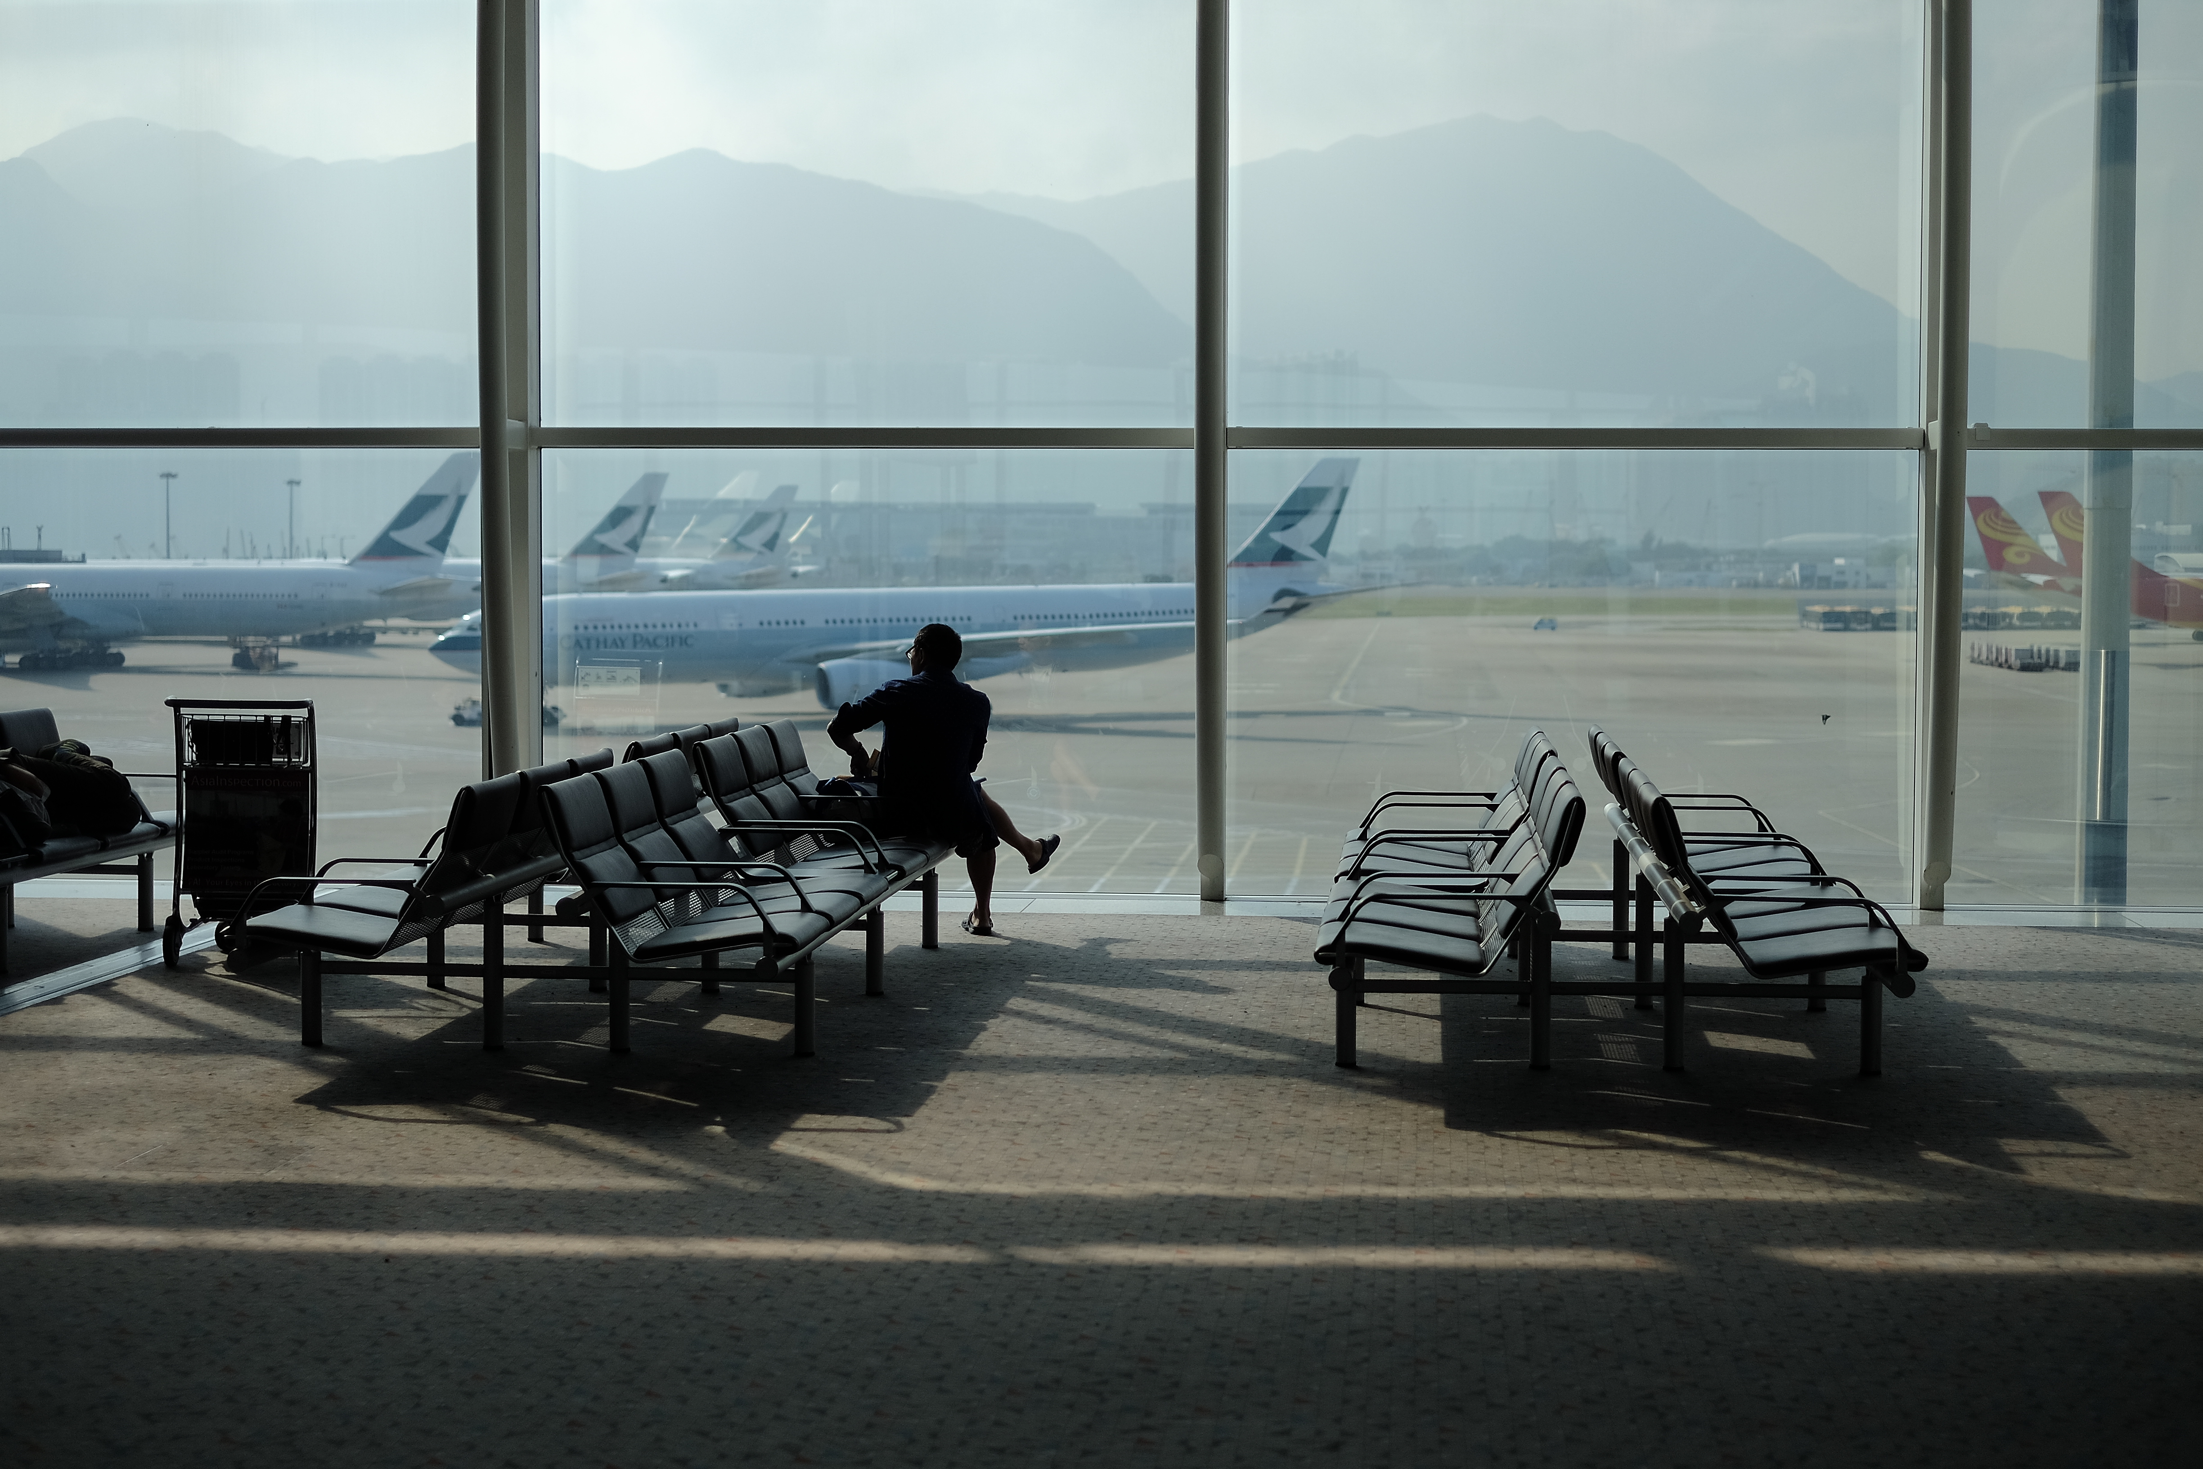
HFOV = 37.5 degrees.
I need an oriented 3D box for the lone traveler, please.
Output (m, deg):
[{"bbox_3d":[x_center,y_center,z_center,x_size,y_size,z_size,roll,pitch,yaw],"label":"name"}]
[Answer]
[{"bbox_3d":[-0.640,0.190,13.790,0.760,1.330,0.800,1,3,18],"label":"lone traveler"}]

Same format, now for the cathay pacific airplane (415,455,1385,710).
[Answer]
[{"bbox_3d":[-11.400,-9.950,208.300,63.700,16.850,60.300,-1,3,-25],"label":"cathay pacific airplane"}]

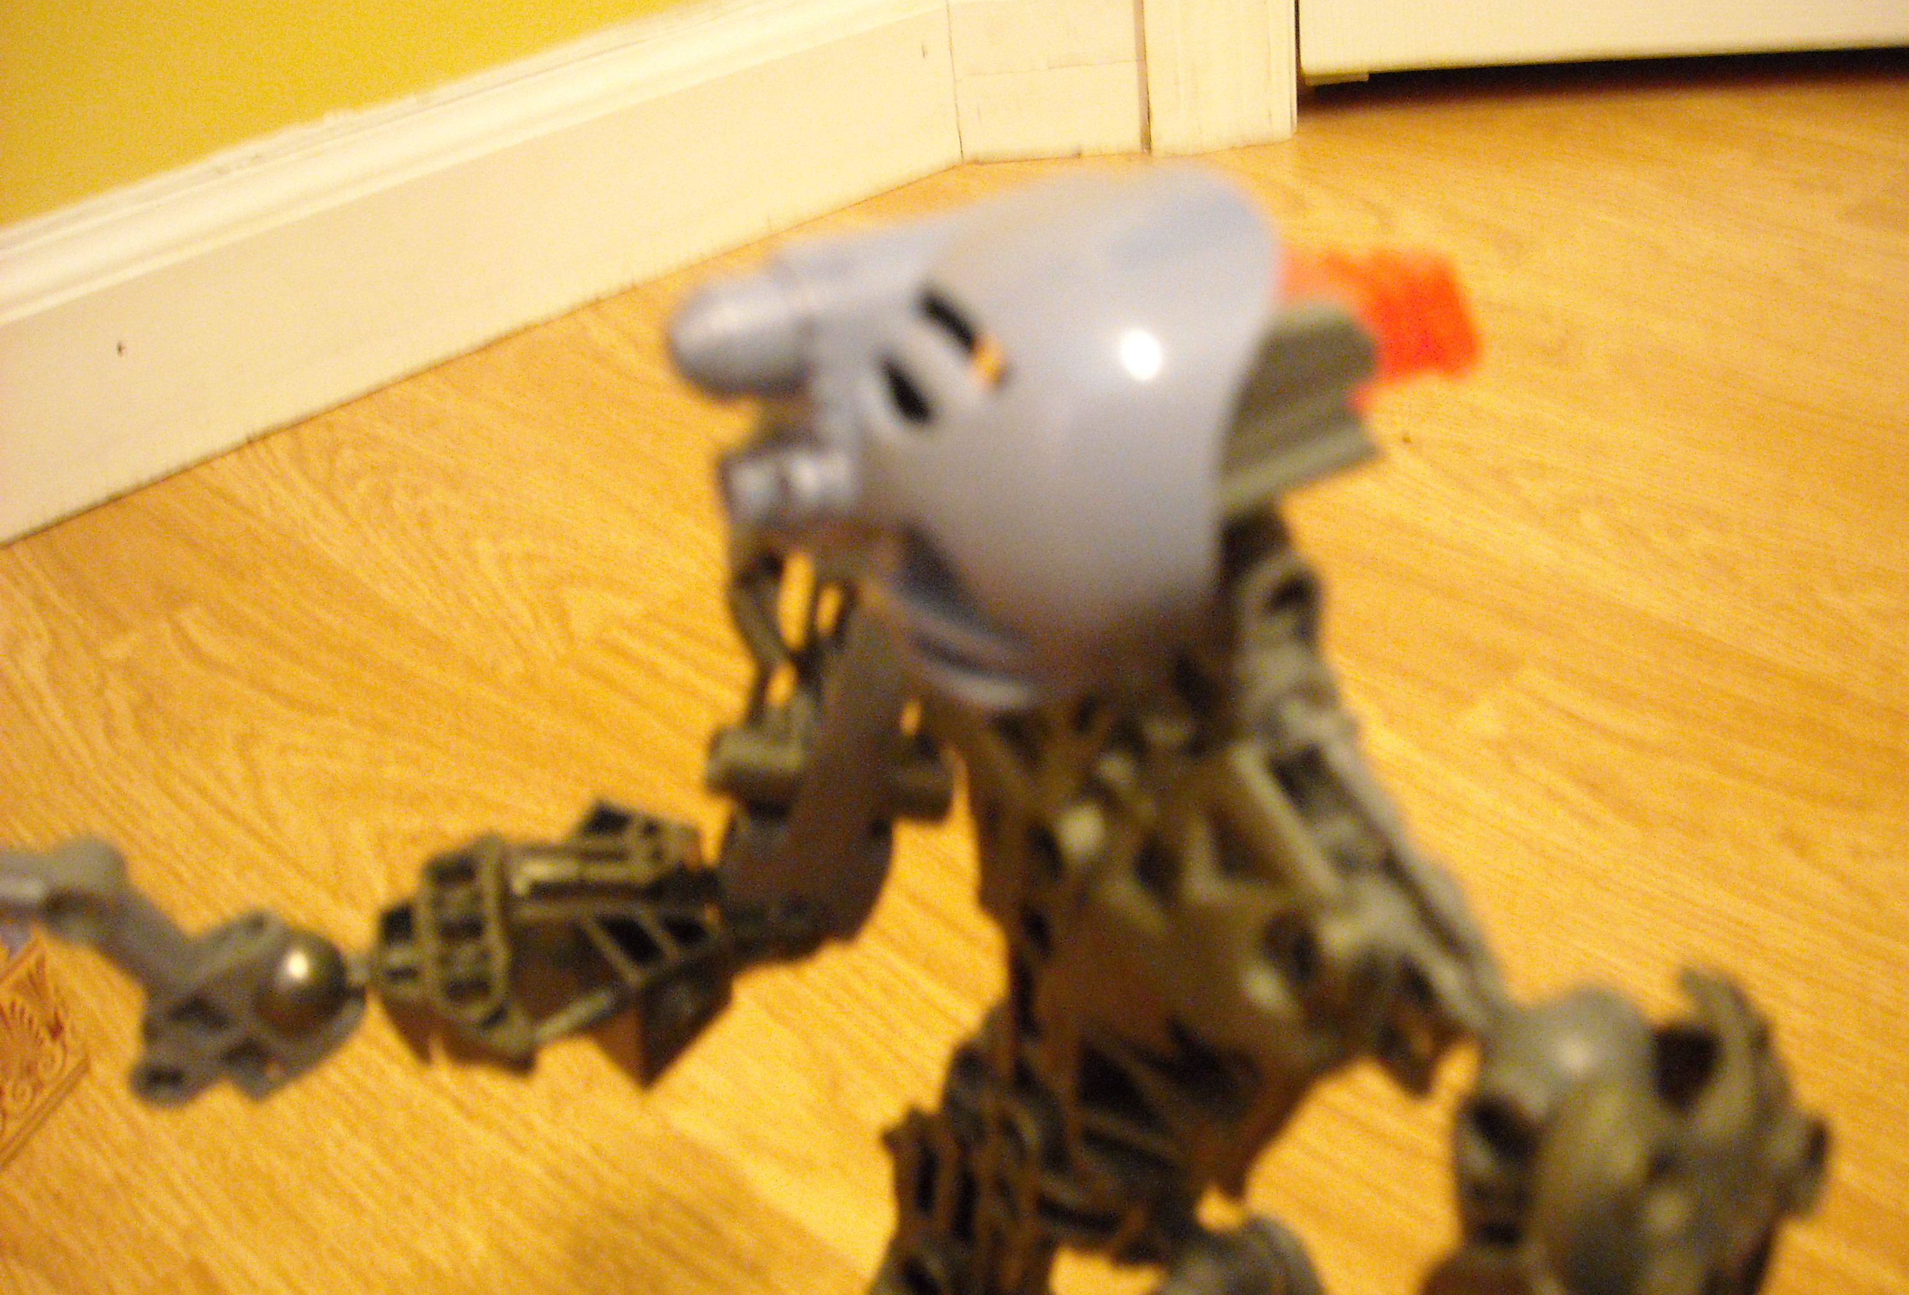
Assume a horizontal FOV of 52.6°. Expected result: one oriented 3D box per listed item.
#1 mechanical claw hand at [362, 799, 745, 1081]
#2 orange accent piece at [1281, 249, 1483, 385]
[{"bbox_3d":[-0.041,0.030,0.197,0.035,0.020,0.021,-7,31,0],"label":"mechanical claw hand"},{"bbox_3d":[0.039,-0.031,0.182,0.019,0.011,0.013,-21,34,-21],"label":"orange accent piece"}]

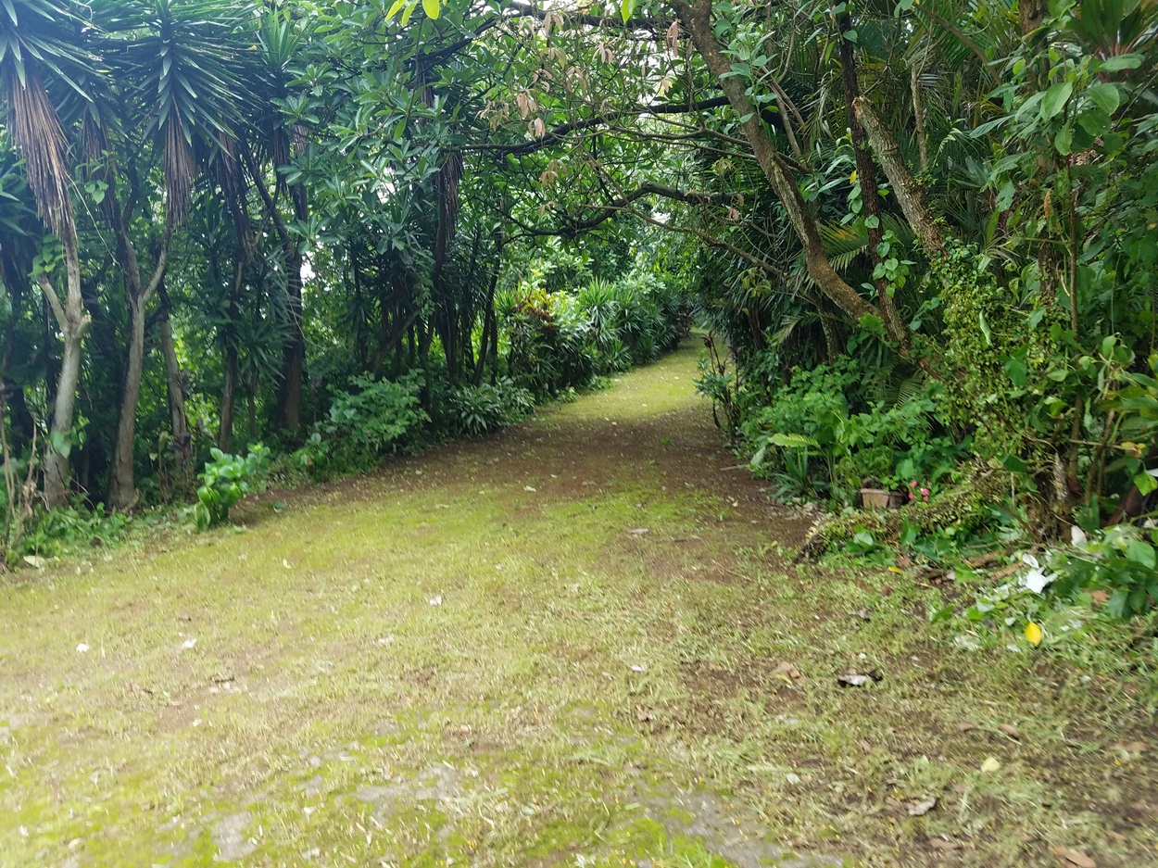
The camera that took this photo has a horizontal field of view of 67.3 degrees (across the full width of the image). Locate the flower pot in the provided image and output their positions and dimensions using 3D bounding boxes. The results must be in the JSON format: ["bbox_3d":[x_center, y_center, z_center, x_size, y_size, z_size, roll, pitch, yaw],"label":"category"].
[{"bbox_3d":[2.878,0.619,8.300,0.380,0.230,0.280,2,5,20],"label":"flower pot"}]

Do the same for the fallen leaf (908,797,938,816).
[{"bbox_3d":[1.136,1.229,2.870,0.110,0.030,0.070,-3,5,-30],"label":"fallen leaf"}]

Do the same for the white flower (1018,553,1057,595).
[{"bbox_3d":[2.713,0.828,5.150,0.220,0.210,0.180,2,5,27],"label":"white flower"}]

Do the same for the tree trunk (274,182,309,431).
[{"bbox_3d":[-4.616,-2.058,14.000,0.500,4.000,0.500,-2,5,-24],"label":"tree trunk"}]

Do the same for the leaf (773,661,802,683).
[{"bbox_3d":[0.990,1.128,4.120,0.140,0.040,0.130,0,5,0],"label":"leaf"}]

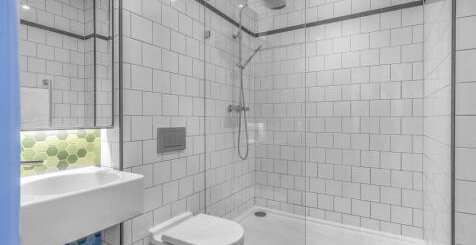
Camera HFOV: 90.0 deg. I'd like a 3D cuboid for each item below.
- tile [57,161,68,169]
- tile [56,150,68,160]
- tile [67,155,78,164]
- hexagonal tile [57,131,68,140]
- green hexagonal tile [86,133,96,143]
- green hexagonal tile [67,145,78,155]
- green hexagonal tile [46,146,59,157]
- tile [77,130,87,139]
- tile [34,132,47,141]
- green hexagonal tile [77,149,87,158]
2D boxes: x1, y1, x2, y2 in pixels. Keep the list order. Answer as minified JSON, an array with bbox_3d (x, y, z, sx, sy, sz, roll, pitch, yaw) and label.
[{"bbox_3d":[-0.878,0.217,1.198,0.008,0.049,0.057,0,1,30],"label":"tile"},{"bbox_3d":[-0.878,0.167,1.197,0.008,0.049,0.057,0,1,30],"label":"tile"},{"bbox_3d":[-0.855,0.191,1.237,0.008,0.049,0.057,0,1,30],"label":"tile"},{"bbox_3d":[-0.878,0.065,1.195,0.008,0.049,0.057,0,1,30],"label":"hexagonal tile"},{"bbox_3d":[-0.811,0.088,1.314,0.008,0.049,0.057,0,1,30],"label":"green hexagonal tile"},{"bbox_3d":[-0.856,0.141,1.236,0.008,0.049,0.057,0,1,30],"label":"green hexagonal tile"},{"bbox_3d":[-0.900,0.142,1.157,0.008,0.049,0.057,0,1,30],"label":"green hexagonal tile"},{"bbox_3d":[-0.833,0.064,1.274,0.008,0.049,0.057,0,1,30],"label":"tile"},{"bbox_3d":[-0.923,0.067,1.116,0.008,0.049,0.057,0,1,30],"label":"tile"},{"bbox_3d":[-0.833,0.165,1.276,0.008,0.049,0.057,0,1,30],"label":"green hexagonal tile"}]

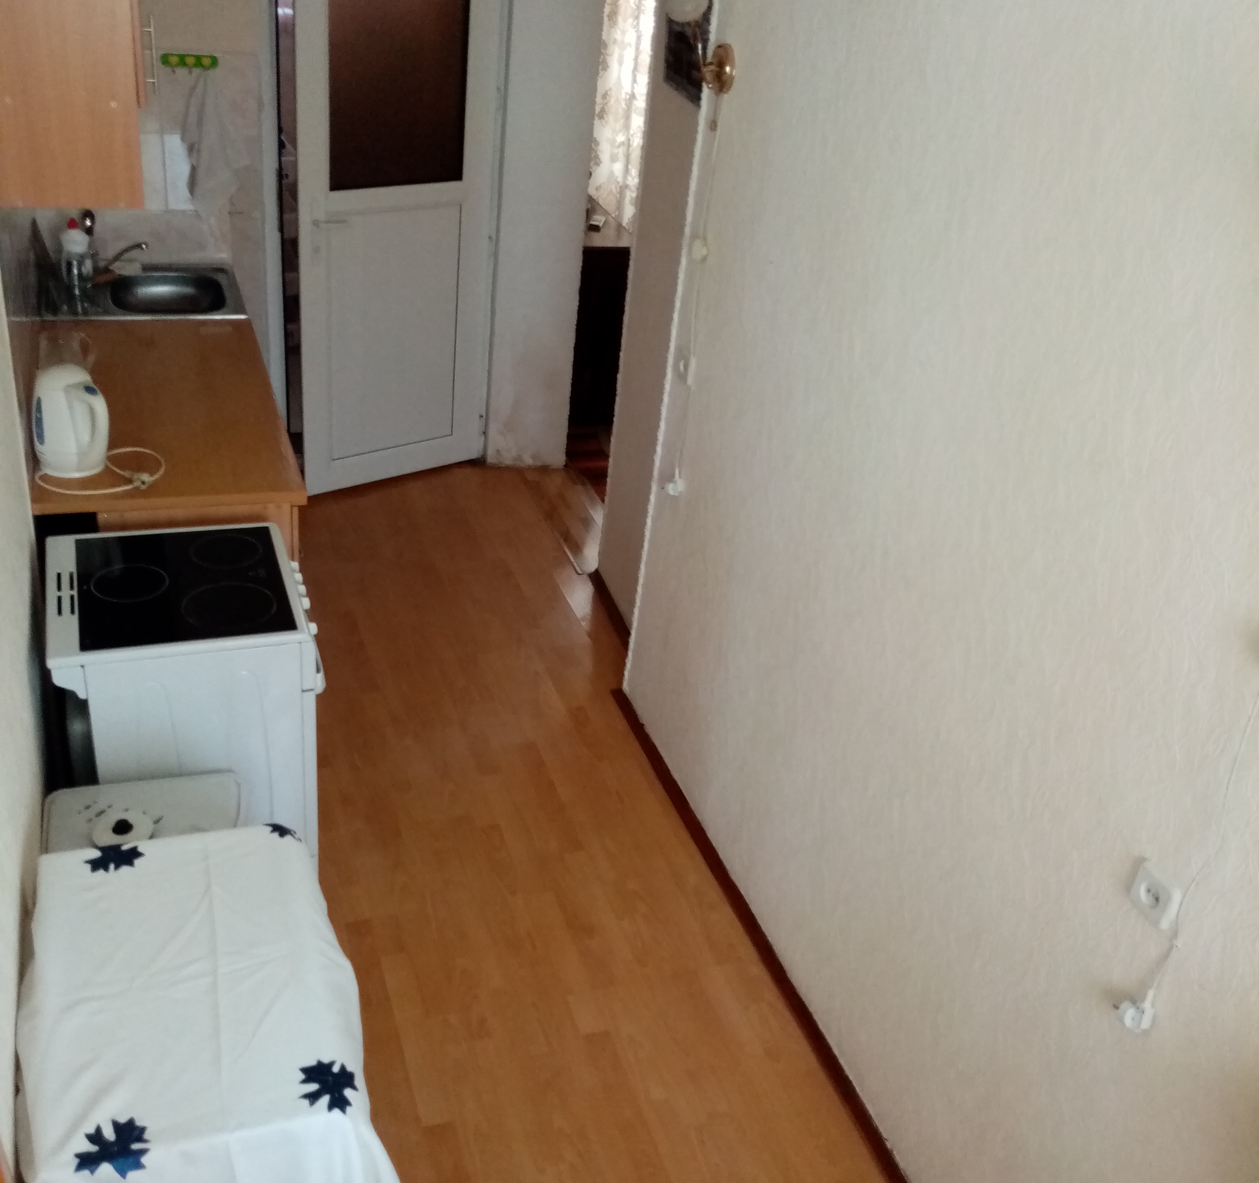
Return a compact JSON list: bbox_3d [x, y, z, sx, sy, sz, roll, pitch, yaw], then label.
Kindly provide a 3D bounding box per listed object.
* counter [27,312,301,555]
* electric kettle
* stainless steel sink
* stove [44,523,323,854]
[{"bbox_3d":[-1.322,-0.170,3.655,0.600,0.850,1.240,-5,33,-21],"label":"counter"},{"bbox_3d":[-1.307,-0.400,2.972,0.200,0.235,0.150,19,32,19],"label":"electric kettle"},{"bbox_3d":[-1.530,-0.916,4.196,0.380,0.170,0.450,-5,33,-21],"label":"stainless steel sink"},{"bbox_3d":[-0.985,0.351,2.852,0.520,0.850,0.495,-5,33,-21],"label":"stove"}]

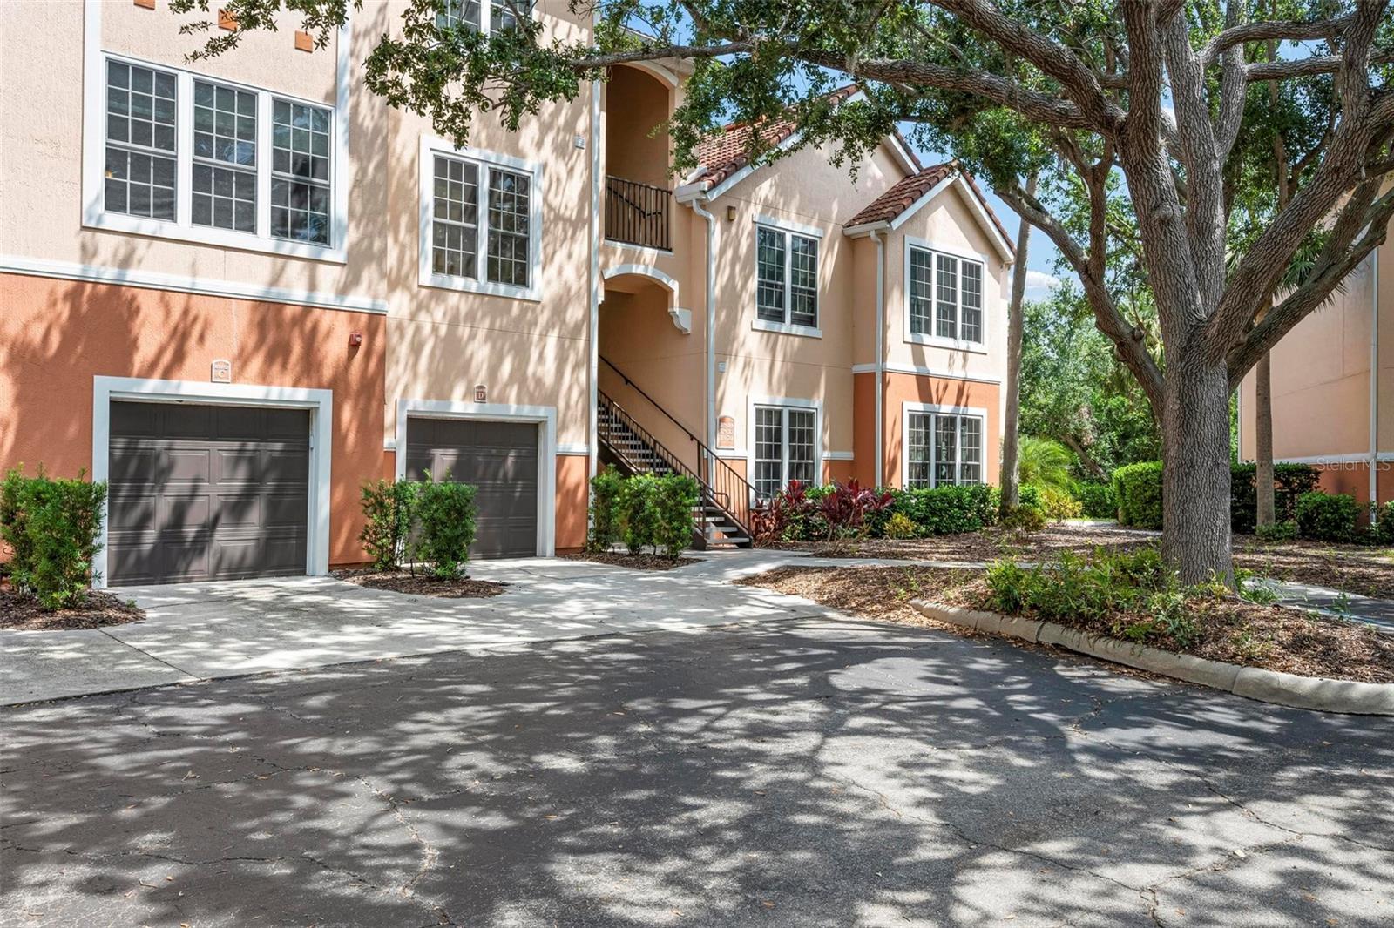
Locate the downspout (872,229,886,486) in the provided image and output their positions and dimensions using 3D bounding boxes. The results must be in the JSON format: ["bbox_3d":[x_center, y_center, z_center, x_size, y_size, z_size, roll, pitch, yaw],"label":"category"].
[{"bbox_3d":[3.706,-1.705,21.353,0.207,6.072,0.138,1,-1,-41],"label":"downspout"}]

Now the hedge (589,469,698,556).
[{"bbox_3d":[-0.791,0.734,15.500,0.800,1.230,1.700,1,-1,-40],"label":"hedge"}]

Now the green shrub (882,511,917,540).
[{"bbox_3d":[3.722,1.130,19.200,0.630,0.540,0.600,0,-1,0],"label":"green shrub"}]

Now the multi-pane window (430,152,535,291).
[{"bbox_3d":[-3.133,-3.540,15.365,1.700,1.750,0.120,1,-1,-40],"label":"multi-pane window"}]

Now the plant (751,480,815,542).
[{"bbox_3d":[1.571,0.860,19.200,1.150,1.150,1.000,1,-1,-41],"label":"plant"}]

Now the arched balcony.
[{"bbox_3d":[-1.251,-5.470,19.102,1.573,3.091,1.145,1,-1,-41],"label":"arched balcony"}]

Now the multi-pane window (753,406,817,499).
[{"bbox_3d":[1.641,-0.189,19.394,1.670,1.710,0.120,1,-1,-40],"label":"multi-pane window"}]

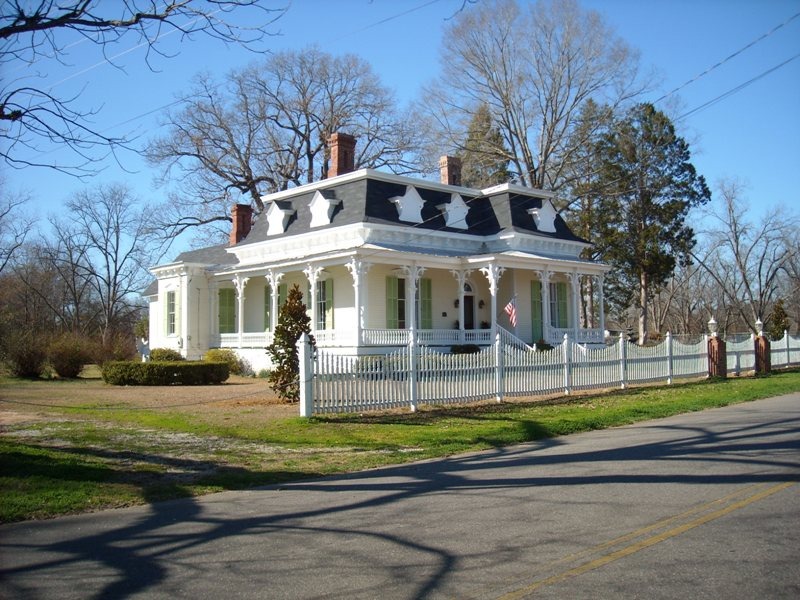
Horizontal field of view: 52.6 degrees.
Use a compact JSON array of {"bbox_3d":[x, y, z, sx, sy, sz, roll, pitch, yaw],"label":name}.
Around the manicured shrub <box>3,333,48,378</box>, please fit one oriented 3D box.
[{"bbox_3d":[-12.929,1.921,28.000,1.550,1.580,1.500,0,-4,0],"label":"manicured shrub"}]

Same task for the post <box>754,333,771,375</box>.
[{"bbox_3d":[11.024,1.673,24.600,0.410,1.220,0.410,-4,-5,42],"label":"post"}]

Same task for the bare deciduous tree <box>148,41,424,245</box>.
[{"bbox_3d":[-7.996,-6.611,56.000,19.000,22.000,18.000,0,-4,0],"label":"bare deciduous tree"}]

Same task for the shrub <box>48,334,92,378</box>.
[{"bbox_3d":[-11.406,1.938,28.000,1.550,1.500,1.500,0,-4,0],"label":"shrub"}]

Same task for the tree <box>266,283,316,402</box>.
[{"bbox_3d":[-1.891,0.758,14.100,0.880,2.060,0.860,0,-4,0],"label":"tree"}]

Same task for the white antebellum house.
[{"bbox_3d":[-1.659,-1.985,40.373,16.600,10.700,17.400,3,-5,-42],"label":"white antebellum house"}]

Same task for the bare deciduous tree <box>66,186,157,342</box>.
[{"bbox_3d":[-24.253,-2.564,68.000,7.600,14.800,7.400,0,-4,0],"label":"bare deciduous tree"}]

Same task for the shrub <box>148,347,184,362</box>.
[{"bbox_3d":[-9.959,2.495,34.500,1.550,0.980,1.400,3,-5,-42],"label":"shrub"}]

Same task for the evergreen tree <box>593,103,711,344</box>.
[{"bbox_3d":[17.411,-5.296,56.000,8.000,16.700,7.800,0,-4,0],"label":"evergreen tree"}]

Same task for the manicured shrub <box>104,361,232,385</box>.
[{"bbox_3d":[-6.378,1.994,22.350,2.200,0.620,3.500,3,-5,-42],"label":"manicured shrub"}]

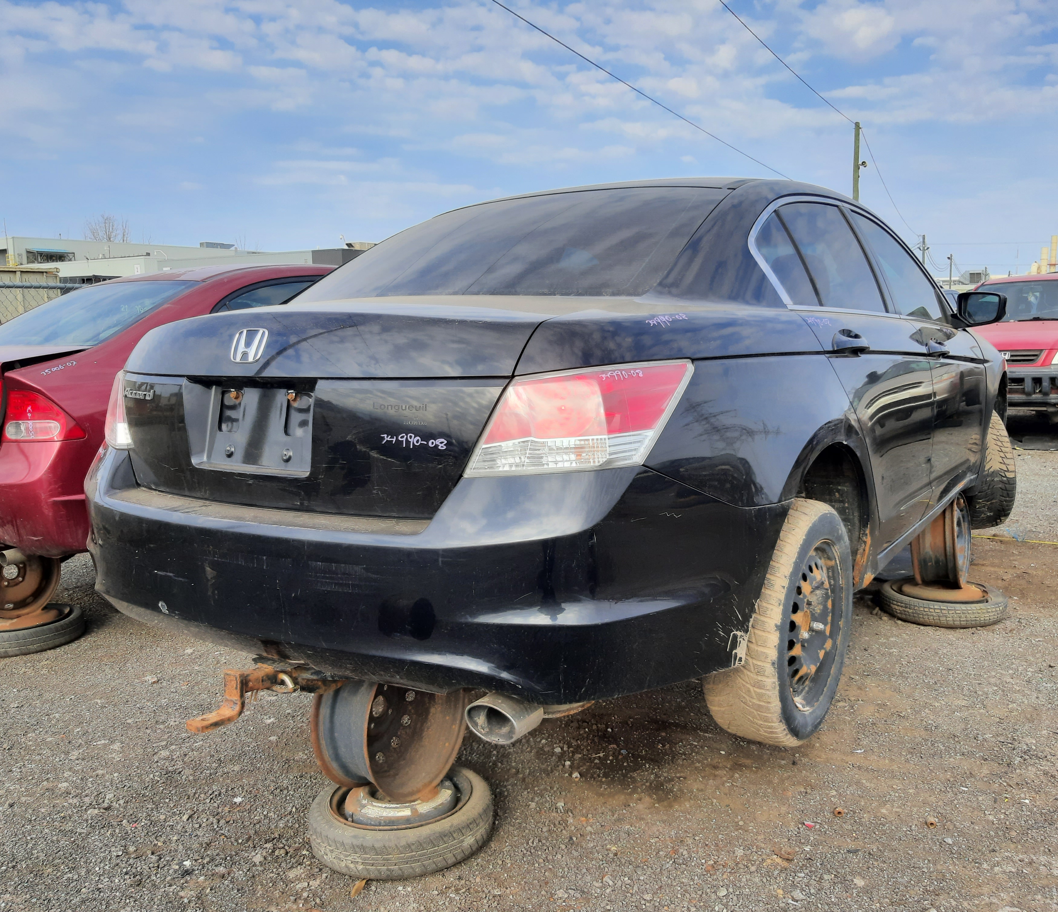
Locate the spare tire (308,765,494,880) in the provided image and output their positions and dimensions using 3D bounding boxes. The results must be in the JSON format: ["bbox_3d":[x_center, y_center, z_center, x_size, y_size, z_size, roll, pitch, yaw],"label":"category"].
[{"bbox_3d":[-0.358,1.012,2.585,0.506,0.130,0.506,-1,7,0],"label":"spare tire"}]

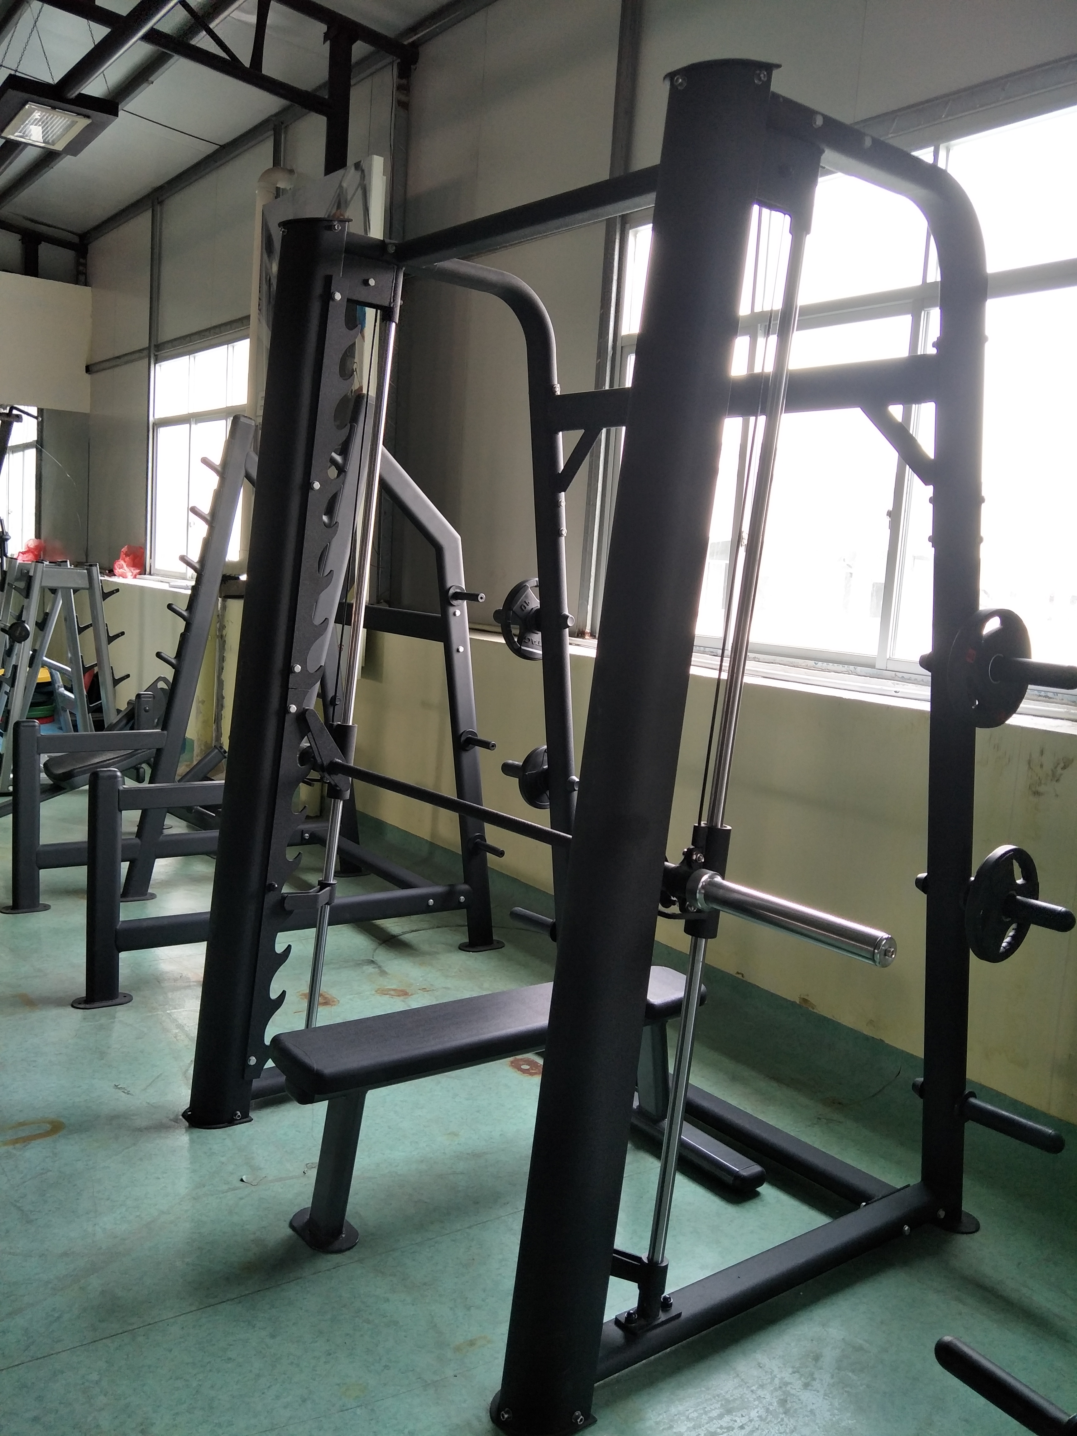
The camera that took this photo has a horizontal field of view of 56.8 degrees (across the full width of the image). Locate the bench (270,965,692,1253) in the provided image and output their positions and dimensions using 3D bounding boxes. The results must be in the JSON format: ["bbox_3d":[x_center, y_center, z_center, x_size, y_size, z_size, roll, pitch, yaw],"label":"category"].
[{"bbox_3d":[-0.065,0.912,2.409,1.100,0.430,0.560,-1,8,-35],"label":"bench"}]

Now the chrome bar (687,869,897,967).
[{"bbox_3d":[0.393,0.317,1.593,0.349,0.068,0.068,13,11,43],"label":"chrome bar"}]

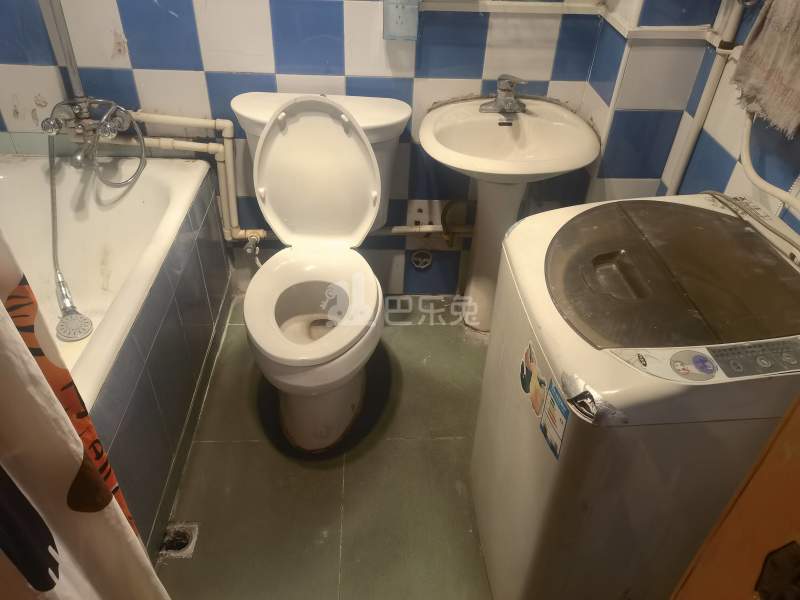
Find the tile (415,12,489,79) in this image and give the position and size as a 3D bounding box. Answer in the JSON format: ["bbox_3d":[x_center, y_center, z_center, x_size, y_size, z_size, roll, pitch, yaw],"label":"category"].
[{"bbox_3d":[0.146,-0.723,1.757,0.200,0.195,0.012,0,38,-3],"label":"tile"}]

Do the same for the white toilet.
[{"bbox_3d":[-0.224,-0.089,1.734,0.505,0.800,0.760,0,38,-3],"label":"white toilet"}]

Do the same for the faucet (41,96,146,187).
[{"bbox_3d":[-0.870,-0.452,1.793,0.250,0.230,0.190,0,38,-3],"label":"faucet"}]

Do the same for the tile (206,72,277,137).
[{"bbox_3d":[-0.461,-0.572,1.844,0.200,0.200,0.012,0,38,-3],"label":"tile"}]

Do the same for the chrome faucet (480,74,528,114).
[{"bbox_3d":[0.300,-0.570,1.744,0.138,0.103,0.127,0,38,-3],"label":"chrome faucet"}]

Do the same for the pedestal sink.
[{"bbox_3d":[0.277,-0.172,1.909,0.475,0.755,0.455,0,38,-3],"label":"pedestal sink"}]

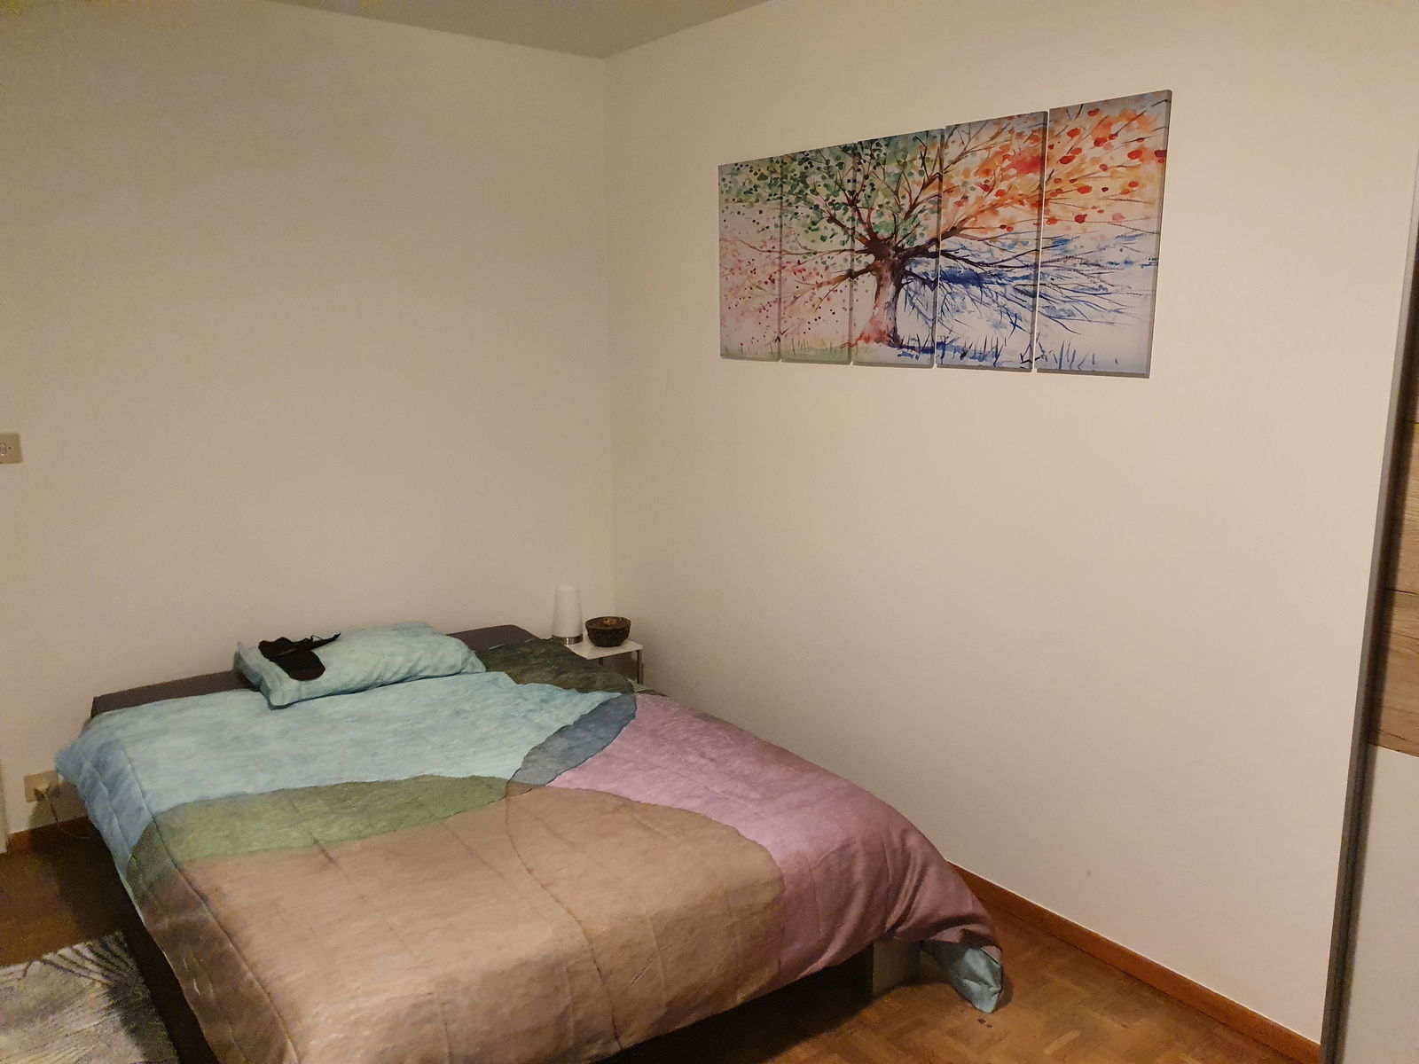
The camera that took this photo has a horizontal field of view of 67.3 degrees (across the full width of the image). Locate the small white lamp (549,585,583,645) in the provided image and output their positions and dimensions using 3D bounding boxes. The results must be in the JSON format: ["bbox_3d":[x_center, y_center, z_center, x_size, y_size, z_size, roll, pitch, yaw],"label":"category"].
[{"bbox_3d":[-0.555,0.323,4.160,0.121,0.208,0.121,0,11,0],"label":"small white lamp"}]

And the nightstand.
[{"bbox_3d":[-0.443,0.597,4.168,0.251,0.333,0.284,-8,14,-37],"label":"nightstand"}]

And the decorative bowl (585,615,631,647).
[{"bbox_3d":[-0.392,0.392,4.130,0.173,0.085,0.173,0,11,0],"label":"decorative bowl"}]

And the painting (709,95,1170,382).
[{"bbox_3d":[0.515,-0.771,2.941,0.020,0.600,1.550,-8,14,-37],"label":"painting"}]

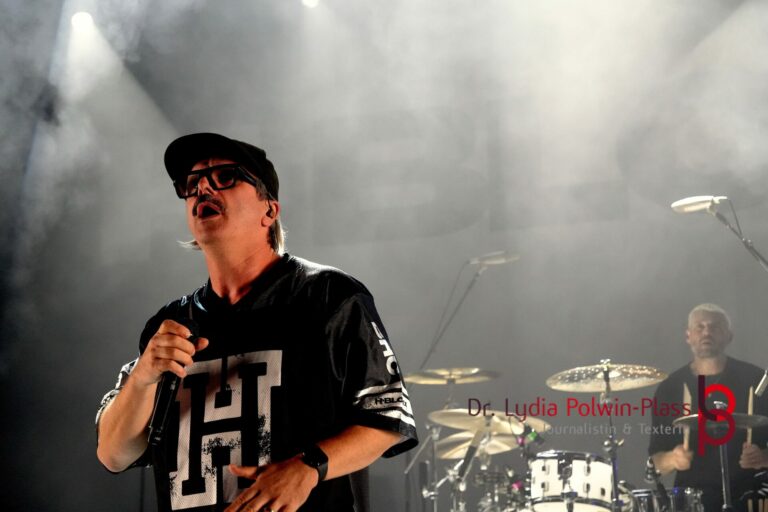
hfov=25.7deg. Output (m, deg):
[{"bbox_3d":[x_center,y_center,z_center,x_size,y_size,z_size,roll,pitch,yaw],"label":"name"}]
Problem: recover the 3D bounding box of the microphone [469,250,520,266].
[{"bbox_3d":[0.472,0.011,7.200,0.220,0.052,0.052,-8,-11,7],"label":"microphone"}]

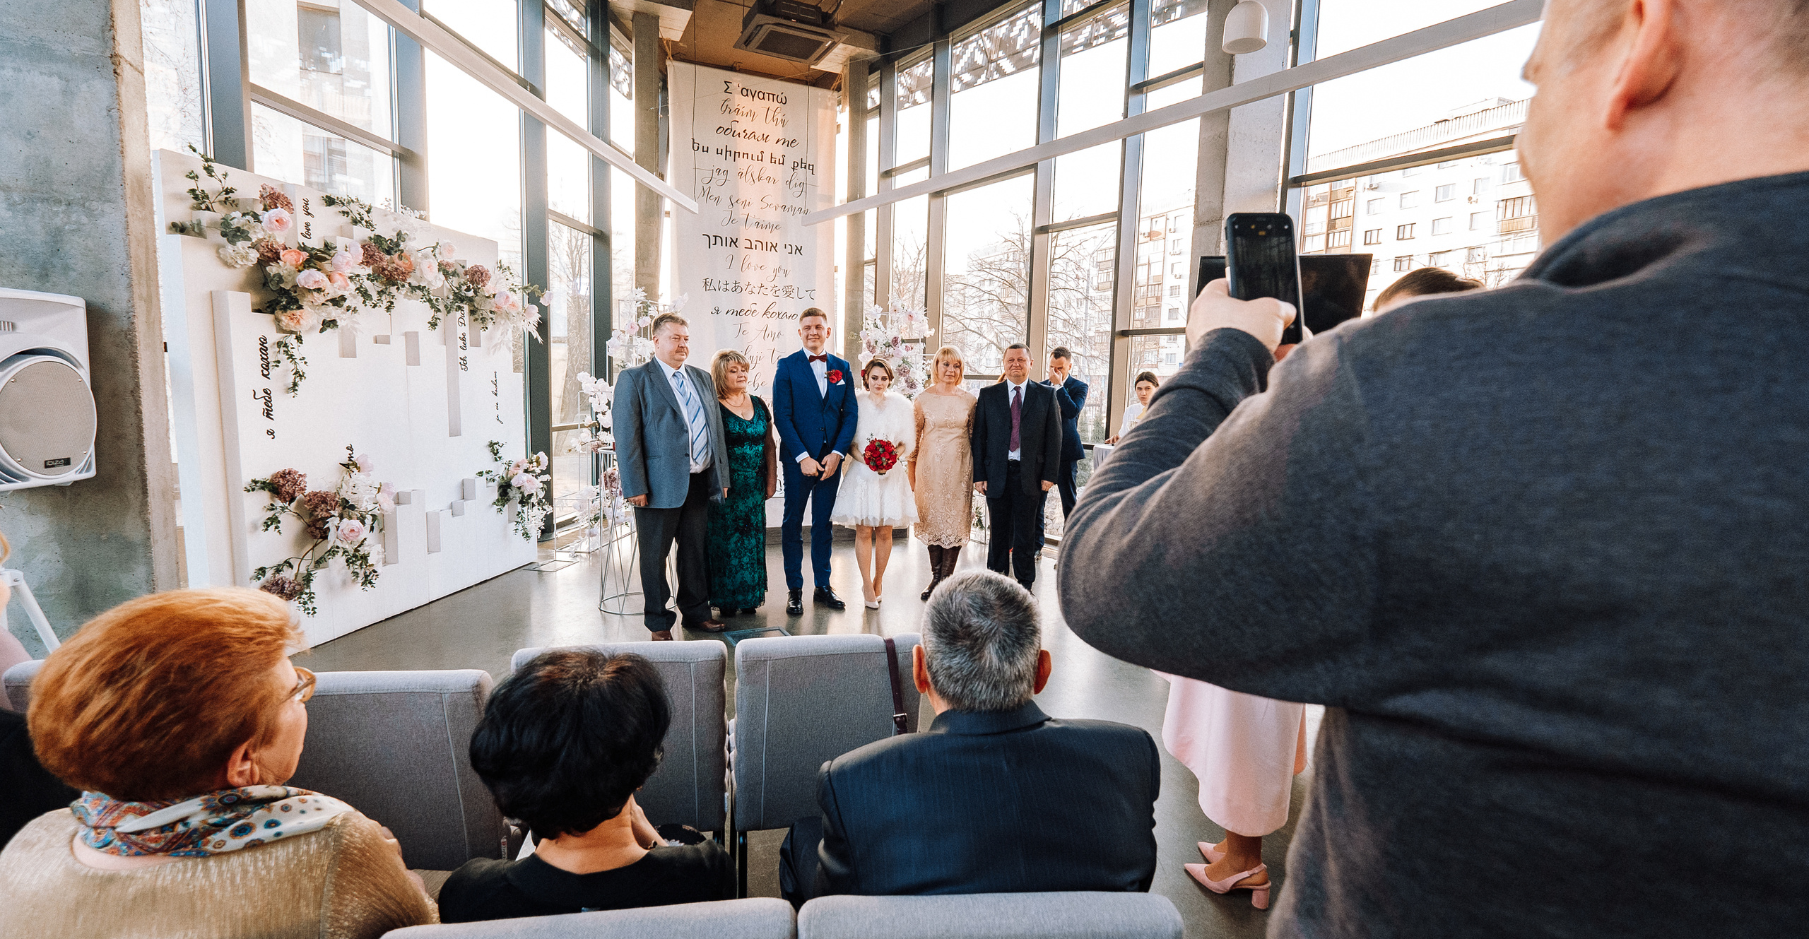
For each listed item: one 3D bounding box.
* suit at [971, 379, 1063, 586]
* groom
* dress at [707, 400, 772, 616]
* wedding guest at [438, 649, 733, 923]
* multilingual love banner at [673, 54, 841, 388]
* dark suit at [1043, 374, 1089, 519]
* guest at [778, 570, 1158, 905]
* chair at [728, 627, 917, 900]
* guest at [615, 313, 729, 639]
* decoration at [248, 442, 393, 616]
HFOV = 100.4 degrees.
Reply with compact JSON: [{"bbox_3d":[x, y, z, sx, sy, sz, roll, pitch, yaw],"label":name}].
[{"bbox_3d":[0.816,0.071,5.651,0.610,1.526,0.340,2,6,0],"label":"suit"},{"bbox_3d":[-0.565,-0.061,4.745,0.540,1.900,0.360,1,6,-7],"label":"groom"},{"bbox_3d":[-1.016,0.208,4.630,0.440,1.321,0.340,0,6,-14],"label":"dress"},{"bbox_3d":[-0.431,0.702,1.257,0.500,1.080,0.700,1,6,-3],"label":"wedding guest"},{"bbox_3d":[-1.326,-1.556,6.661,1.446,3.645,0.050,-1,6,-25],"label":"multilingual love banner"},{"bbox_3d":[1.342,-0.014,6.359,0.460,1.497,0.380,4,6,19],"label":"dark suit"},{"bbox_3d":[0.071,0.667,1.403,0.570,1.150,0.740,1,6,-8],"label":"guest"},{"bbox_3d":[-0.231,0.798,2.093,0.475,0.830,0.570,1,6,-9],"label":"chair"},{"bbox_3d":[-1.311,0.042,4.286,0.600,1.805,0.380,-2,7,-35],"label":"guest"},{"bbox_3d":[-3.002,0.309,3.953,0.220,0.830,0.800,2,6,6],"label":"decoration"}]

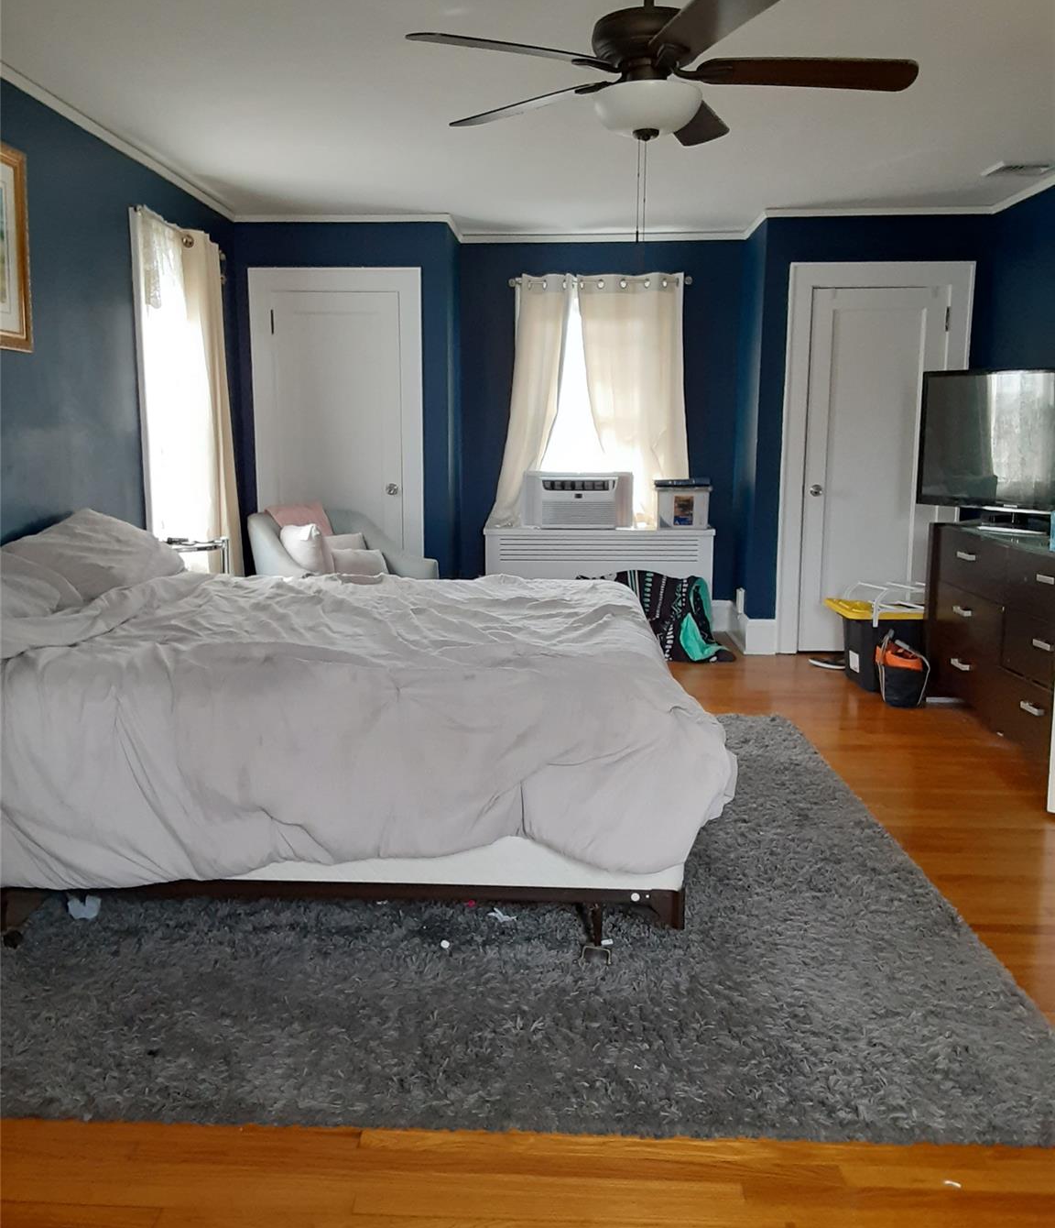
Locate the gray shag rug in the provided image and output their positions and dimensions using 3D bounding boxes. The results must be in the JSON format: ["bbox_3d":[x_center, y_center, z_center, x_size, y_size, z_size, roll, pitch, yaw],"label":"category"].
[{"bbox_3d":[-0.082,0.690,3.434,2.400,0.040,2.930,0,9,1],"label":"gray shag rug"}]

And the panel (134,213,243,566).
[{"bbox_3d":[-1.576,-0.780,5.307,0.145,2.070,1.110,0,9,2],"label":"panel"}]

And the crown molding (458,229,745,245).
[{"bbox_3d":[0.441,-2.277,6.620,1.720,0.065,0.060,0,9,2],"label":"crown molding"}]

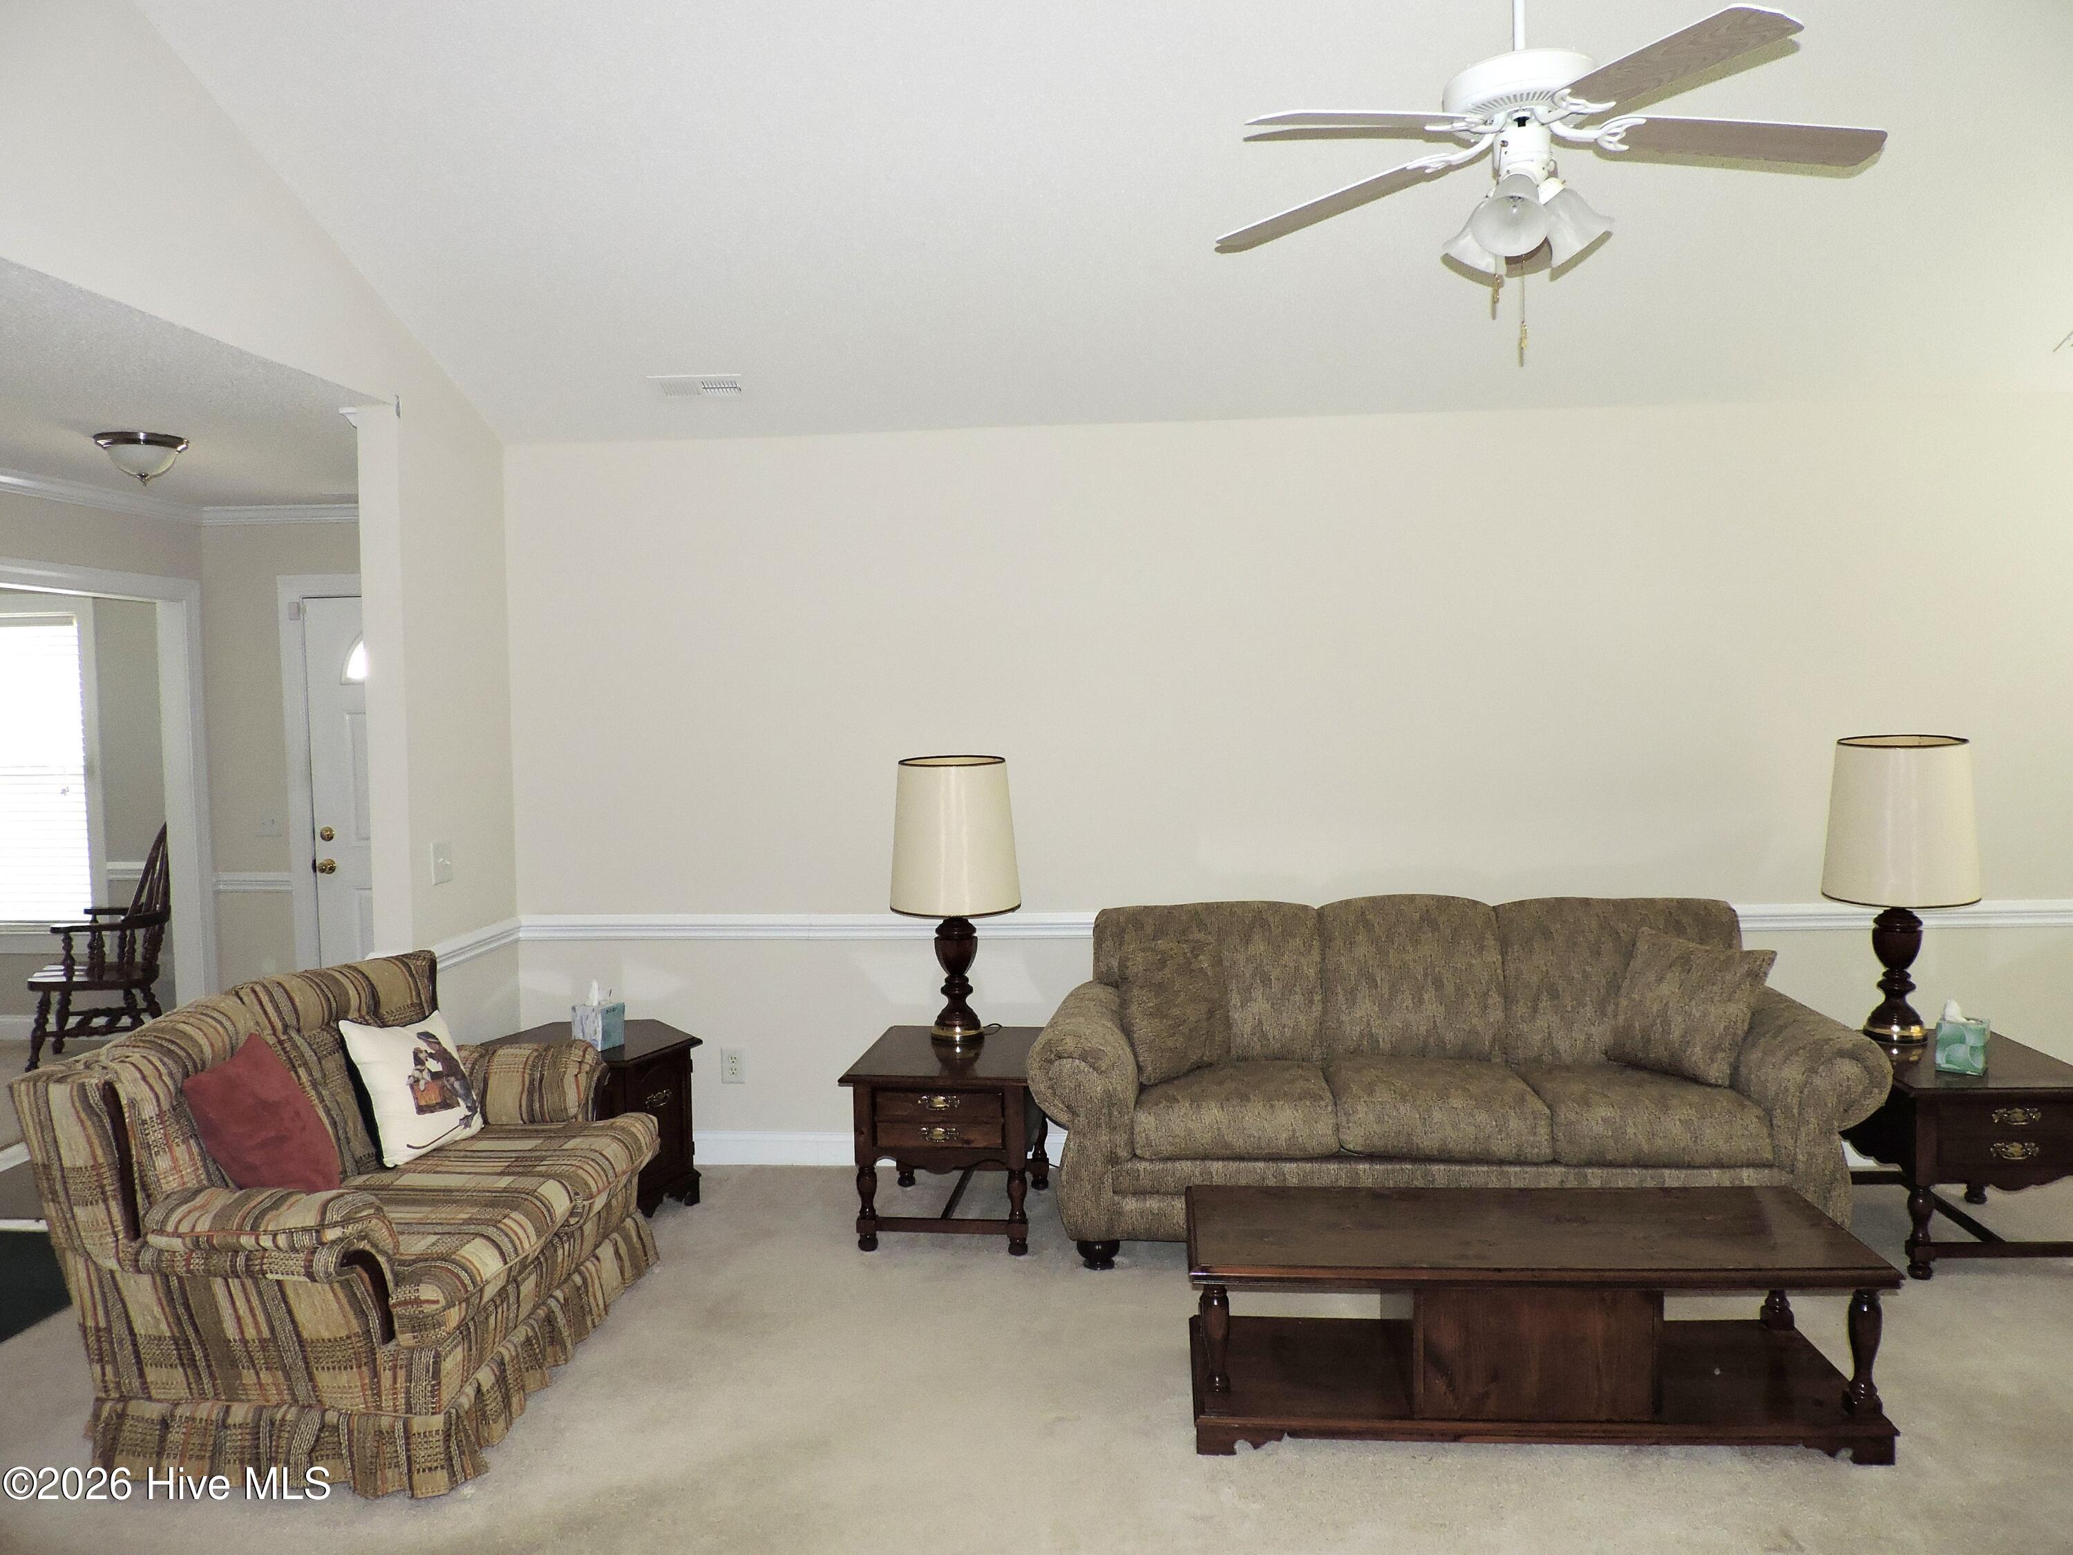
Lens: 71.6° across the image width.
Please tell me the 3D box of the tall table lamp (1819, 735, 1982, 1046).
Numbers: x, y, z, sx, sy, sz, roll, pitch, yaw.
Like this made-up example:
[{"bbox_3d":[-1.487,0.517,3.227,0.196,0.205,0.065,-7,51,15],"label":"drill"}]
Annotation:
[{"bbox_3d":[2.551,0.332,4.247,0.410,0.885,0.410,-1,3,4],"label":"tall table lamp"}]

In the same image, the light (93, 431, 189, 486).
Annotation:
[{"bbox_3d":[-2.812,-0.990,4.524,0.262,0.146,0.262,-1,3,5],"label":"light"}]

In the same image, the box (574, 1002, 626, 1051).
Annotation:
[{"bbox_3d":[-1.352,0.768,4.439,0.110,0.130,0.110,0,4,24],"label":"box"}]

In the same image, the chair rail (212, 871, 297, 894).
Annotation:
[{"bbox_3d":[-3.442,0.463,6.332,0.360,0.083,0.030,-1,3,4],"label":"chair rail"}]

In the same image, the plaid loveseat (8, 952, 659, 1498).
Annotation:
[{"bbox_3d":[-1.510,0.947,3.396,0.905,0.885,1.220,-1,3,6],"label":"plaid loveseat"}]

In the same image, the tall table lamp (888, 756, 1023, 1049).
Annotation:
[{"bbox_3d":[-0.252,0.391,4.516,0.415,0.885,0.415,-1,3,5],"label":"tall table lamp"}]

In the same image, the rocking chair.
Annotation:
[{"bbox_3d":[-4.142,0.740,6.444,0.620,1.090,0.600,-2,3,-17],"label":"rocking chair"}]

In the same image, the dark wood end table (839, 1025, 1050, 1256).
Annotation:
[{"bbox_3d":[-0.234,1.073,4.327,0.550,0.495,0.670,-1,3,6],"label":"dark wood end table"}]

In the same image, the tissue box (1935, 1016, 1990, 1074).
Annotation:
[{"bbox_3d":[2.580,0.749,4.000,0.110,0.132,0.110,2,4,40],"label":"tissue box"}]

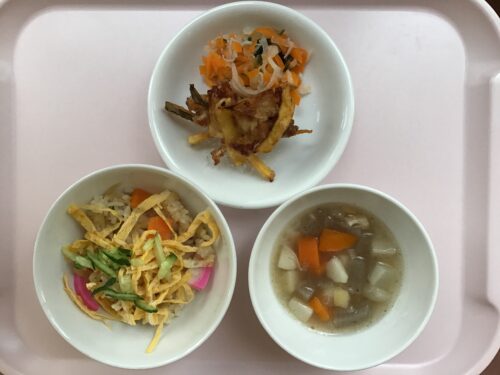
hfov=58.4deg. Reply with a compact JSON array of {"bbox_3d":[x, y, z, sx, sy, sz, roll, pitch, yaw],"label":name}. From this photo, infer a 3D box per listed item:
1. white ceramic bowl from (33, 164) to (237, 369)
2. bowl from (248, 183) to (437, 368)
[{"bbox_3d":[-0.072,0.048,0.308,0.127,0.056,0.127,0,93,0],"label":"white ceramic bowl"},{"bbox_3d":[0.059,0.055,0.307,0.118,0.055,0.118,0,93,0],"label":"bowl"}]

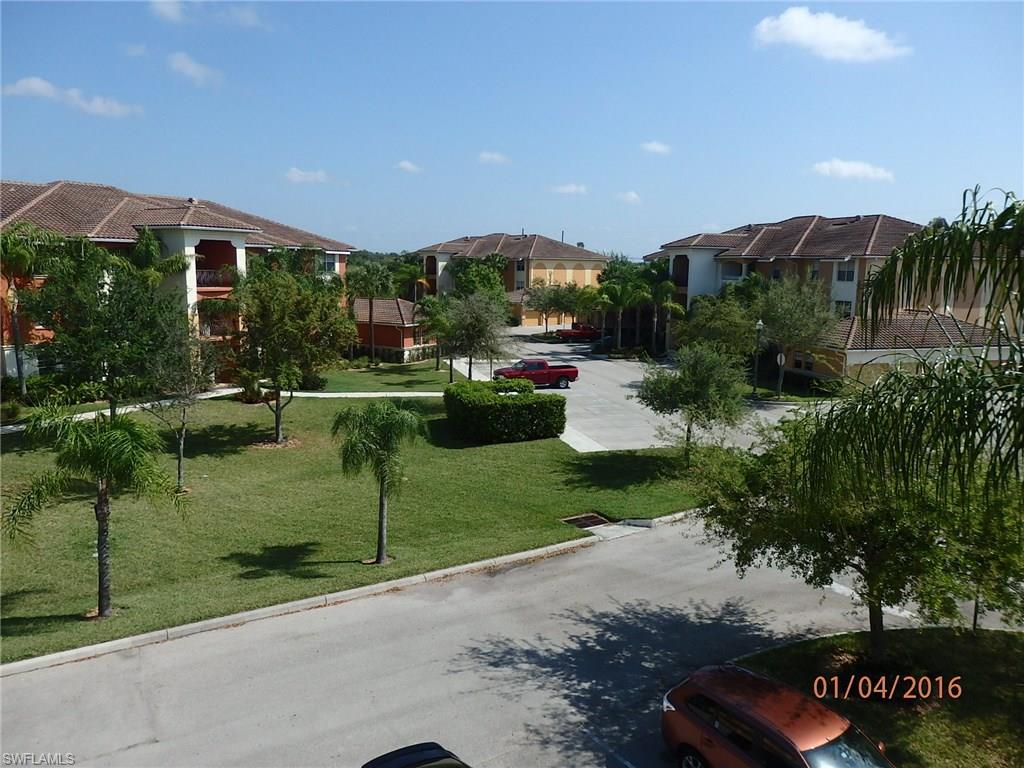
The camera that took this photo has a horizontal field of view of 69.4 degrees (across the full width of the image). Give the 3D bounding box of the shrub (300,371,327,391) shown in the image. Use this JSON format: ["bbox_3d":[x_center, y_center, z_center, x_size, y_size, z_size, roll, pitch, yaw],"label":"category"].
[{"bbox_3d":[-13.605,-0.287,50.603,1.800,1.300,1.700,-2,8,-15],"label":"shrub"}]

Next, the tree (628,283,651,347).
[{"bbox_3d":[14.135,-7.676,82.485,2.504,7.230,2.504,2,8,10],"label":"tree"}]

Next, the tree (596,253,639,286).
[{"bbox_3d":[12.959,-11.308,91.230,5.660,9.680,5.490,2,9,8],"label":"tree"}]

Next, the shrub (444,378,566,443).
[{"bbox_3d":[-0.468,1.317,34.815,4.600,1.870,4.900,-1,9,-15],"label":"shrub"}]

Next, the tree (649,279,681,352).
[{"bbox_3d":[14.598,-6.404,69.862,3.198,7.072,3.198,1,9,0],"label":"tree"}]

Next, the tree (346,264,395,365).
[{"bbox_3d":[-11.044,-5.544,57.812,3.740,8.110,3.630,-1,9,-11],"label":"tree"}]

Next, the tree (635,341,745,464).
[{"bbox_3d":[6.995,0.866,29.310,4.500,5.040,4.360,3,9,13],"label":"tree"}]

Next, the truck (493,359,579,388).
[{"bbox_3d":[1.704,-0.802,52.466,5.800,1.920,2.000,-2,8,-13],"label":"truck"}]

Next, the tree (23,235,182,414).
[{"bbox_3d":[-18.572,-1.938,34.019,7.047,9.170,6.695,-4,9,-28],"label":"tree"}]

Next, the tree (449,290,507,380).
[{"bbox_3d":[-2.409,-3.394,54.109,4.509,6.560,4.509,0,8,-3],"label":"tree"}]

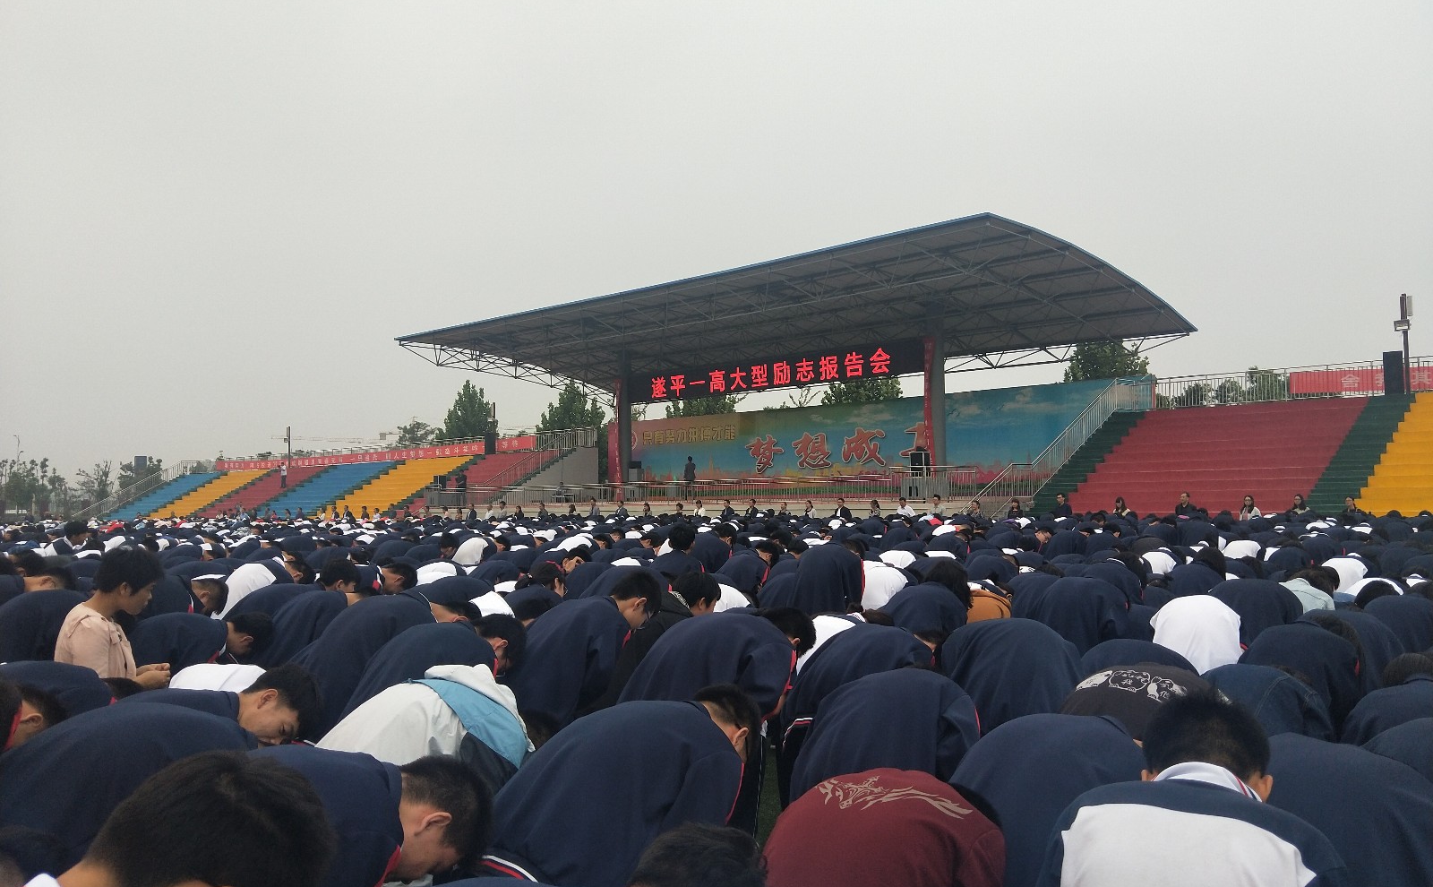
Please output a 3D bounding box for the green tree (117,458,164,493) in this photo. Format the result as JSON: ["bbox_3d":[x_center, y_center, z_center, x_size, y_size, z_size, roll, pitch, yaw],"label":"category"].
[{"bbox_3d":[-47.309,4.092,85.000,4.000,6.300,4.000,-3,-4,36],"label":"green tree"}]

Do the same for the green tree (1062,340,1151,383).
[{"bbox_3d":[16.588,-0.595,44.000,4.000,9.000,4.000,-3,-4,36],"label":"green tree"}]

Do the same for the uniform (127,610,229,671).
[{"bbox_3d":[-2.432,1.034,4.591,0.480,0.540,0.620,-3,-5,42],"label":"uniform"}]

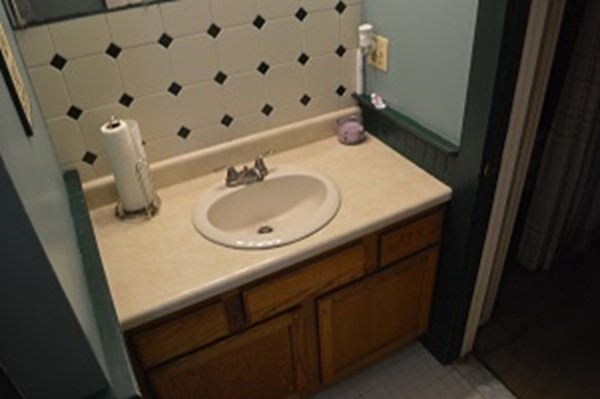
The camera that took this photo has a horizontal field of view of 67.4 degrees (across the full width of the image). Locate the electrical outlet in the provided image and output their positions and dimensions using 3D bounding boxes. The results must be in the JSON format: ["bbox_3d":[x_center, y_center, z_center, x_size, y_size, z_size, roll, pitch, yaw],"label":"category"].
[{"bbox_3d":[0.279,-0.519,1.590,0.012,0.120,0.112,-19,38,-21],"label":"electrical outlet"}]

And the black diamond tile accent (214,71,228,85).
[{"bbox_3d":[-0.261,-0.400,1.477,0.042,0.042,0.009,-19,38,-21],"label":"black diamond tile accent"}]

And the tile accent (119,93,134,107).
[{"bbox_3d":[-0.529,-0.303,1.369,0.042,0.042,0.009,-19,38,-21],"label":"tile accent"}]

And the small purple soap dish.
[{"bbox_3d":[0.199,-0.273,1.760,0.108,0.085,0.105,-9,35,-8],"label":"small purple soap dish"}]

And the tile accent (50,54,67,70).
[{"bbox_3d":[-0.674,-0.381,1.254,0.038,0.038,0.008,-19,39,-21],"label":"tile accent"}]

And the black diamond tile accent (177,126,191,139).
[{"bbox_3d":[-0.397,-0.230,1.540,0.038,0.038,0.008,-19,39,-21],"label":"black diamond tile accent"}]

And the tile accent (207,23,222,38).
[{"bbox_3d":[-0.270,-0.530,1.411,0.038,0.038,0.008,-19,39,-21],"label":"tile accent"}]

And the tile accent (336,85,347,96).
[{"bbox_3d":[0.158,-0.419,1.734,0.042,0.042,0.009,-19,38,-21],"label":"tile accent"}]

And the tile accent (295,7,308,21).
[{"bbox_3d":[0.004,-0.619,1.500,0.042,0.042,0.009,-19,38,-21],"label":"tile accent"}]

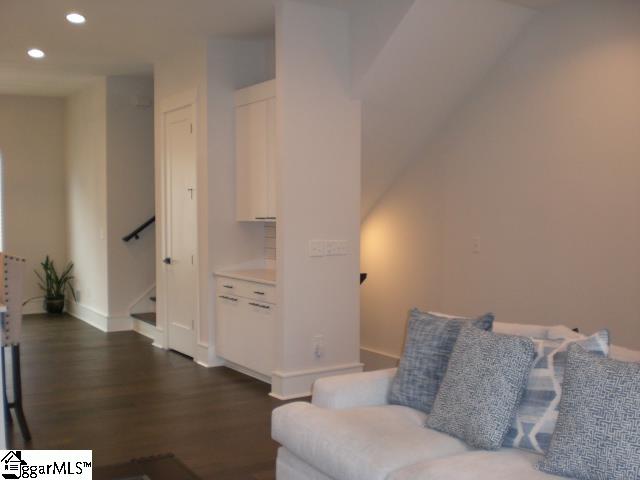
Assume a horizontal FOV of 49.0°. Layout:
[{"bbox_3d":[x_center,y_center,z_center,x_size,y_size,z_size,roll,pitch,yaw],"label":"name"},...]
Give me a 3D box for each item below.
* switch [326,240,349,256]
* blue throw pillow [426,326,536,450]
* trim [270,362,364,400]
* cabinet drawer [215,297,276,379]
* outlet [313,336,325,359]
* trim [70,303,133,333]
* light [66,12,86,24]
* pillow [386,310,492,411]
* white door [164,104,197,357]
[{"bbox_3d":[0.149,0.066,5.667,0.225,0.120,0.020,-1,3,-34],"label":"switch"},{"bbox_3d":[0.736,0.667,3.251,0.160,0.492,0.469,27,-11,-30],"label":"blue throw pillow"},{"bbox_3d":[-0.014,1.141,5.798,0.821,0.201,0.200,-2,3,-34],"label":"trim"},{"bbox_3d":[-0.472,0.788,6.103,0.420,0.590,1.030,-1,3,-34],"label":"cabinet drawer"},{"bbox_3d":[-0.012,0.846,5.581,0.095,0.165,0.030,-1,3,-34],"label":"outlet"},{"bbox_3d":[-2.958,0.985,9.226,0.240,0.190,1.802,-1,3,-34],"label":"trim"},{"bbox_3d":[-1.962,-1.778,5.654,0.150,0.040,0.150,-2,3,-34],"label":"light"},{"bbox_3d":[0.619,0.632,3.646,0.502,0.517,0.160,3,-18,43],"label":"pillow"},{"bbox_3d":[-1.383,-0.086,7.081,0.050,2.453,0.692,-2,3,-34],"label":"white door"}]

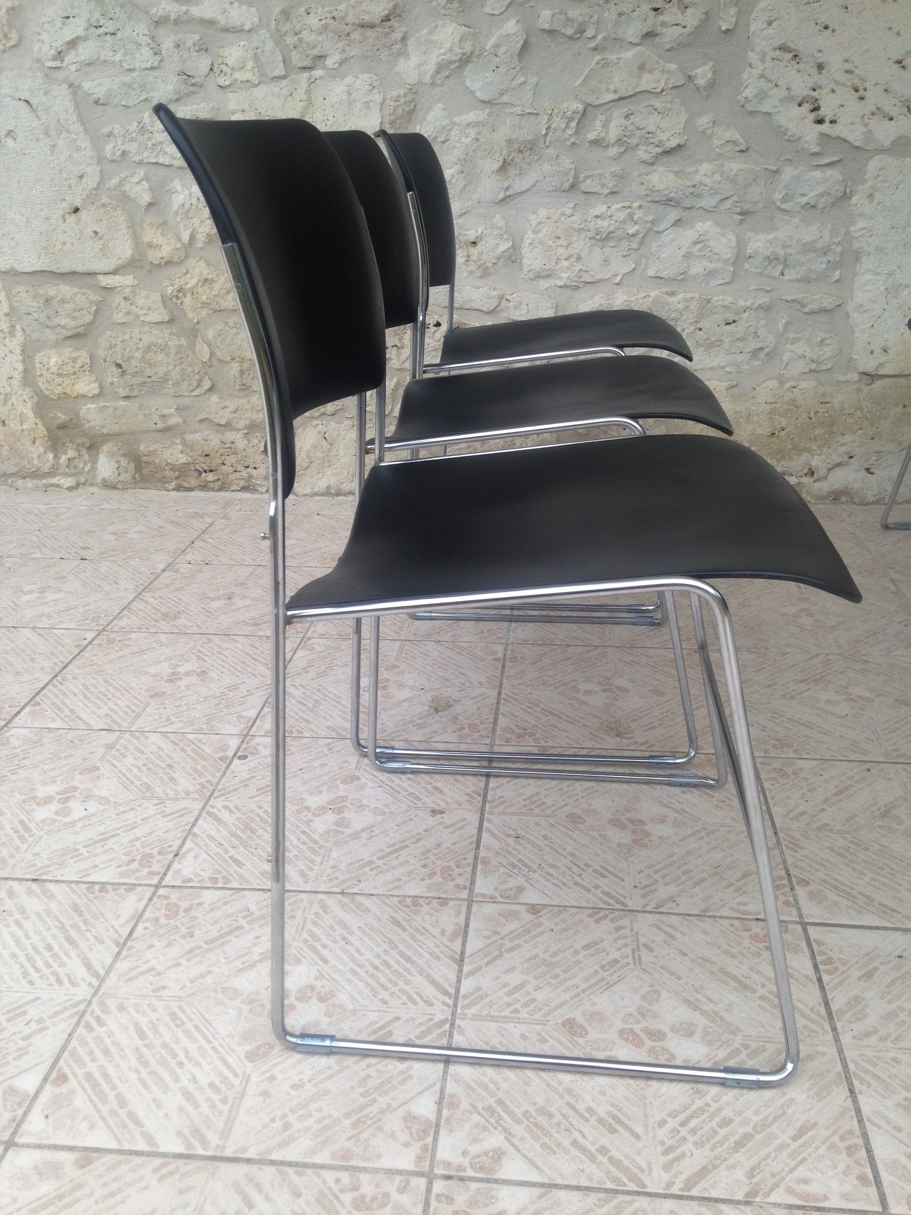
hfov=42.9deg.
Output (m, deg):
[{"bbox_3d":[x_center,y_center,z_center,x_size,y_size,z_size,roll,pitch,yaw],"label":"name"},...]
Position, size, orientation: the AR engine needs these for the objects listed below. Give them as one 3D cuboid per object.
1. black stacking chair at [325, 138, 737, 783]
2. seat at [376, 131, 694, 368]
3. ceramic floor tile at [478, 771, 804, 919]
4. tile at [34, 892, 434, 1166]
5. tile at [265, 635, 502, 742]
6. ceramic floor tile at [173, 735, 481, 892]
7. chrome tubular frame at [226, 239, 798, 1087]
[{"bbox_3d":[0.066,-0.243,1.562,0.540,0.752,0.500,2,21,6],"label":"black stacking chair"},{"bbox_3d":[0.125,-0.622,1.988,0.530,0.357,0.480,2,21,6],"label":"seat"},{"bbox_3d":[0.199,0.253,1.337,0.329,0.010,0.338,2,21,6],"label":"ceramic floor tile"},{"bbox_3d":[-0.168,0.367,1.053,0.329,0.010,0.338,2,21,6],"label":"tile"},{"bbox_3d":[-0.098,0.119,1.688,0.329,0.010,0.338,2,21,6],"label":"tile"},{"bbox_3d":[-0.133,0.243,1.371,0.329,0.010,0.338,2,21,6],"label":"ceramic floor tile"},{"bbox_3d":[0.086,-0.011,1.082,0.455,0.668,0.500,2,21,6],"label":"chrome tubular frame"}]

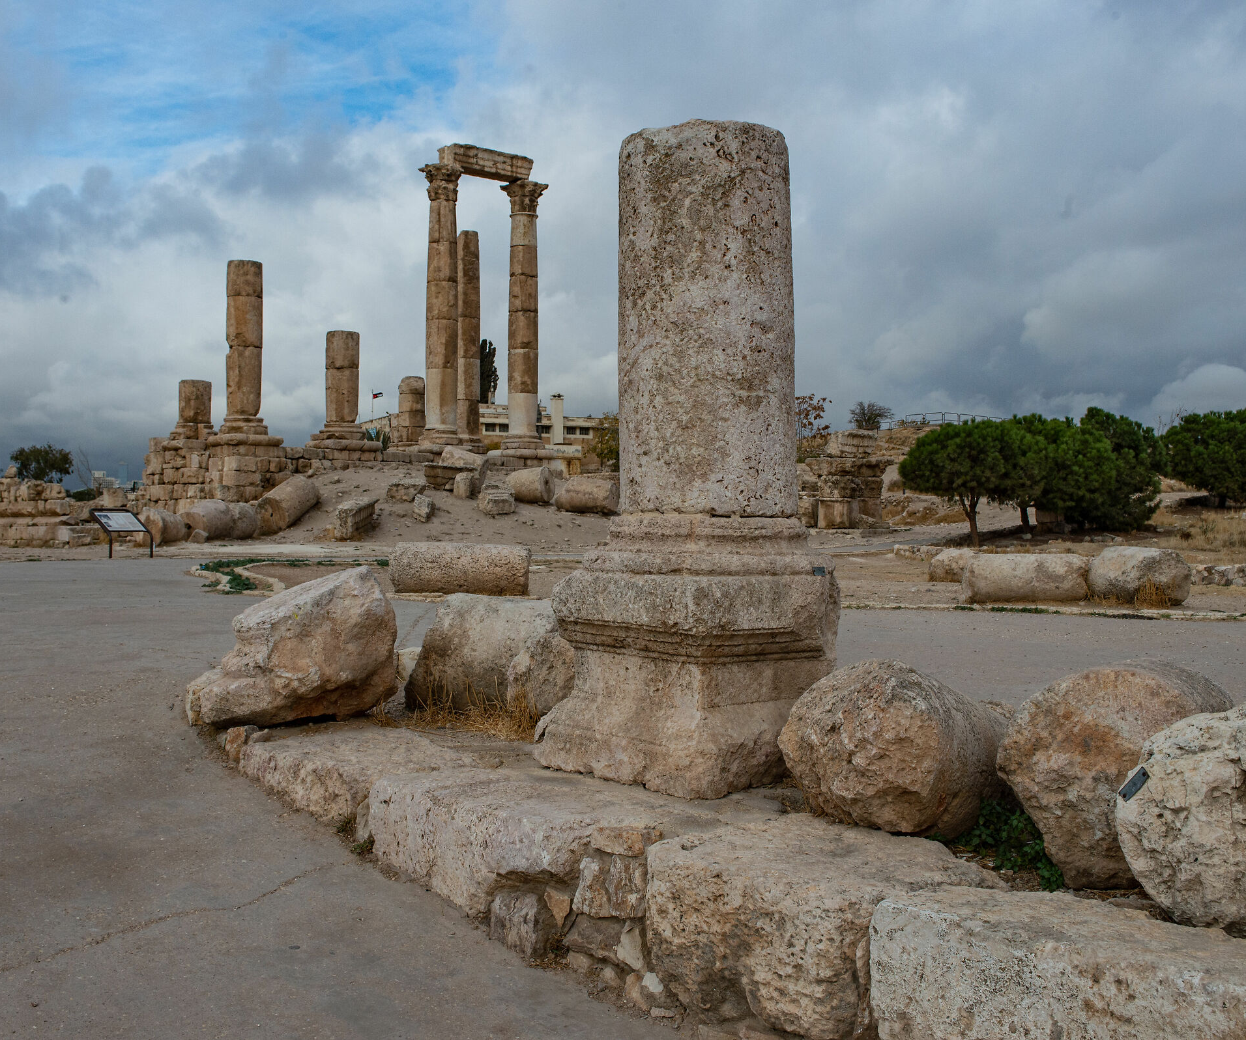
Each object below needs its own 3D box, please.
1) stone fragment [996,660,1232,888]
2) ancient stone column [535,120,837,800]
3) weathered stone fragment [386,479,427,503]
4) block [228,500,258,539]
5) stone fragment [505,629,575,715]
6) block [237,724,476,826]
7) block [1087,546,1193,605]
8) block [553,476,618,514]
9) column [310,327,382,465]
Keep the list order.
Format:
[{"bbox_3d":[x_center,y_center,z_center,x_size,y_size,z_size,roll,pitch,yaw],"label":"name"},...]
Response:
[{"bbox_3d":[1.832,0.937,5.000,0.740,0.760,0.520,0,0,37],"label":"stone fragment"},{"bbox_3d":[0.371,-0.326,6.397,1.100,2.960,1.100,0,1,-43],"label":"ancient stone column"},{"bbox_3d":[-7.038,-0.934,43.800,1.150,0.600,0.750,6,16,14],"label":"weathered stone fragment"},{"bbox_3d":[-12.549,0.028,43.400,1.200,1.250,1.250,0,0,20],"label":"block"},{"bbox_3d":[-0.334,0.898,7.609,0.520,0.500,0.500,1,1,37],"label":"stone fragment"},{"bbox_3d":[-1.534,1.392,7.738,0.850,0.270,1.620,0,1,-33],"label":"block"},{"bbox_3d":[7.595,0.818,19.800,0.820,0.800,1.150,0,0,-14],"label":"block"},{"bbox_3d":[-1.324,-0.868,47.800,2.000,1.200,1.200,5,1,18],"label":"block"},{"bbox_3d":[-9.999,-4.374,48.200,2.500,4.850,2.500,0,0,0],"label":"column"}]

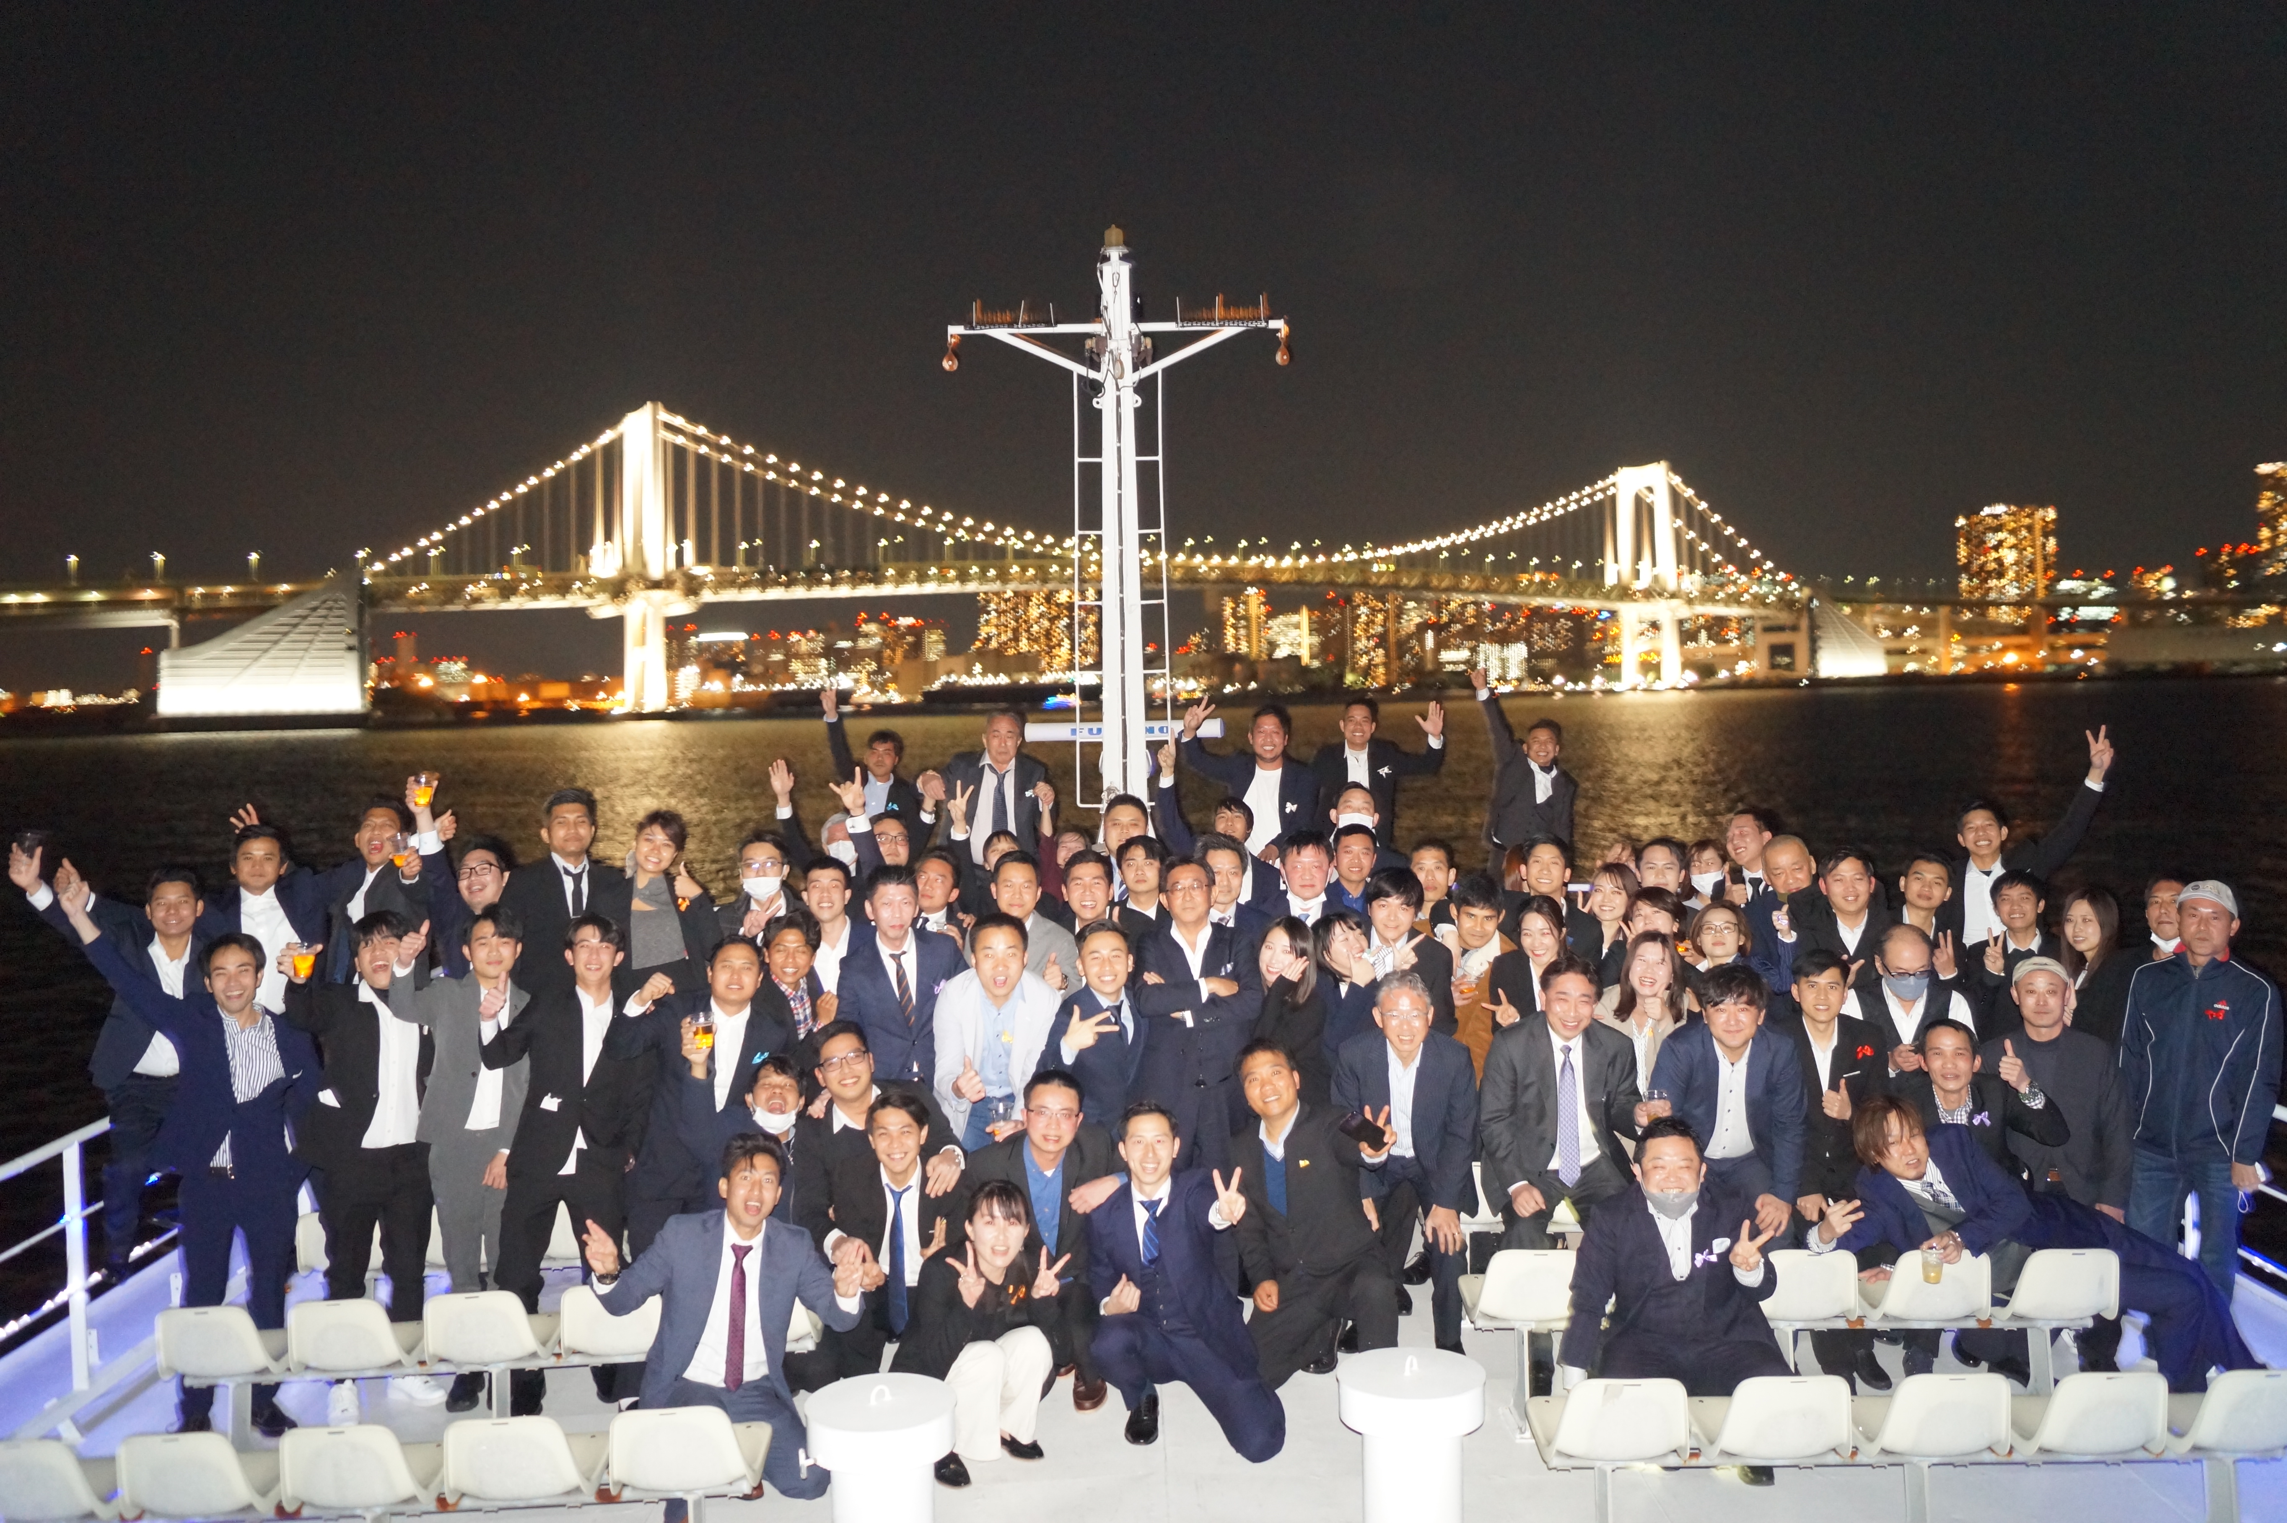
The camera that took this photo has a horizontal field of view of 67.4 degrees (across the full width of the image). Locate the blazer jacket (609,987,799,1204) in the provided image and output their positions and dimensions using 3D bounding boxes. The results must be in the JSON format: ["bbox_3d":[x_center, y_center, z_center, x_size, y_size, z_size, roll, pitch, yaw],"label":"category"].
[{"bbox_3d":[-1.527,1.155,5.986,0.660,0.750,0.400,-2,3,-12],"label":"blazer jacket"}]

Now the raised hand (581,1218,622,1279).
[{"bbox_3d":[-1.560,1.400,4.930,0.115,0.175,0.090,-2,3,-17],"label":"raised hand"}]

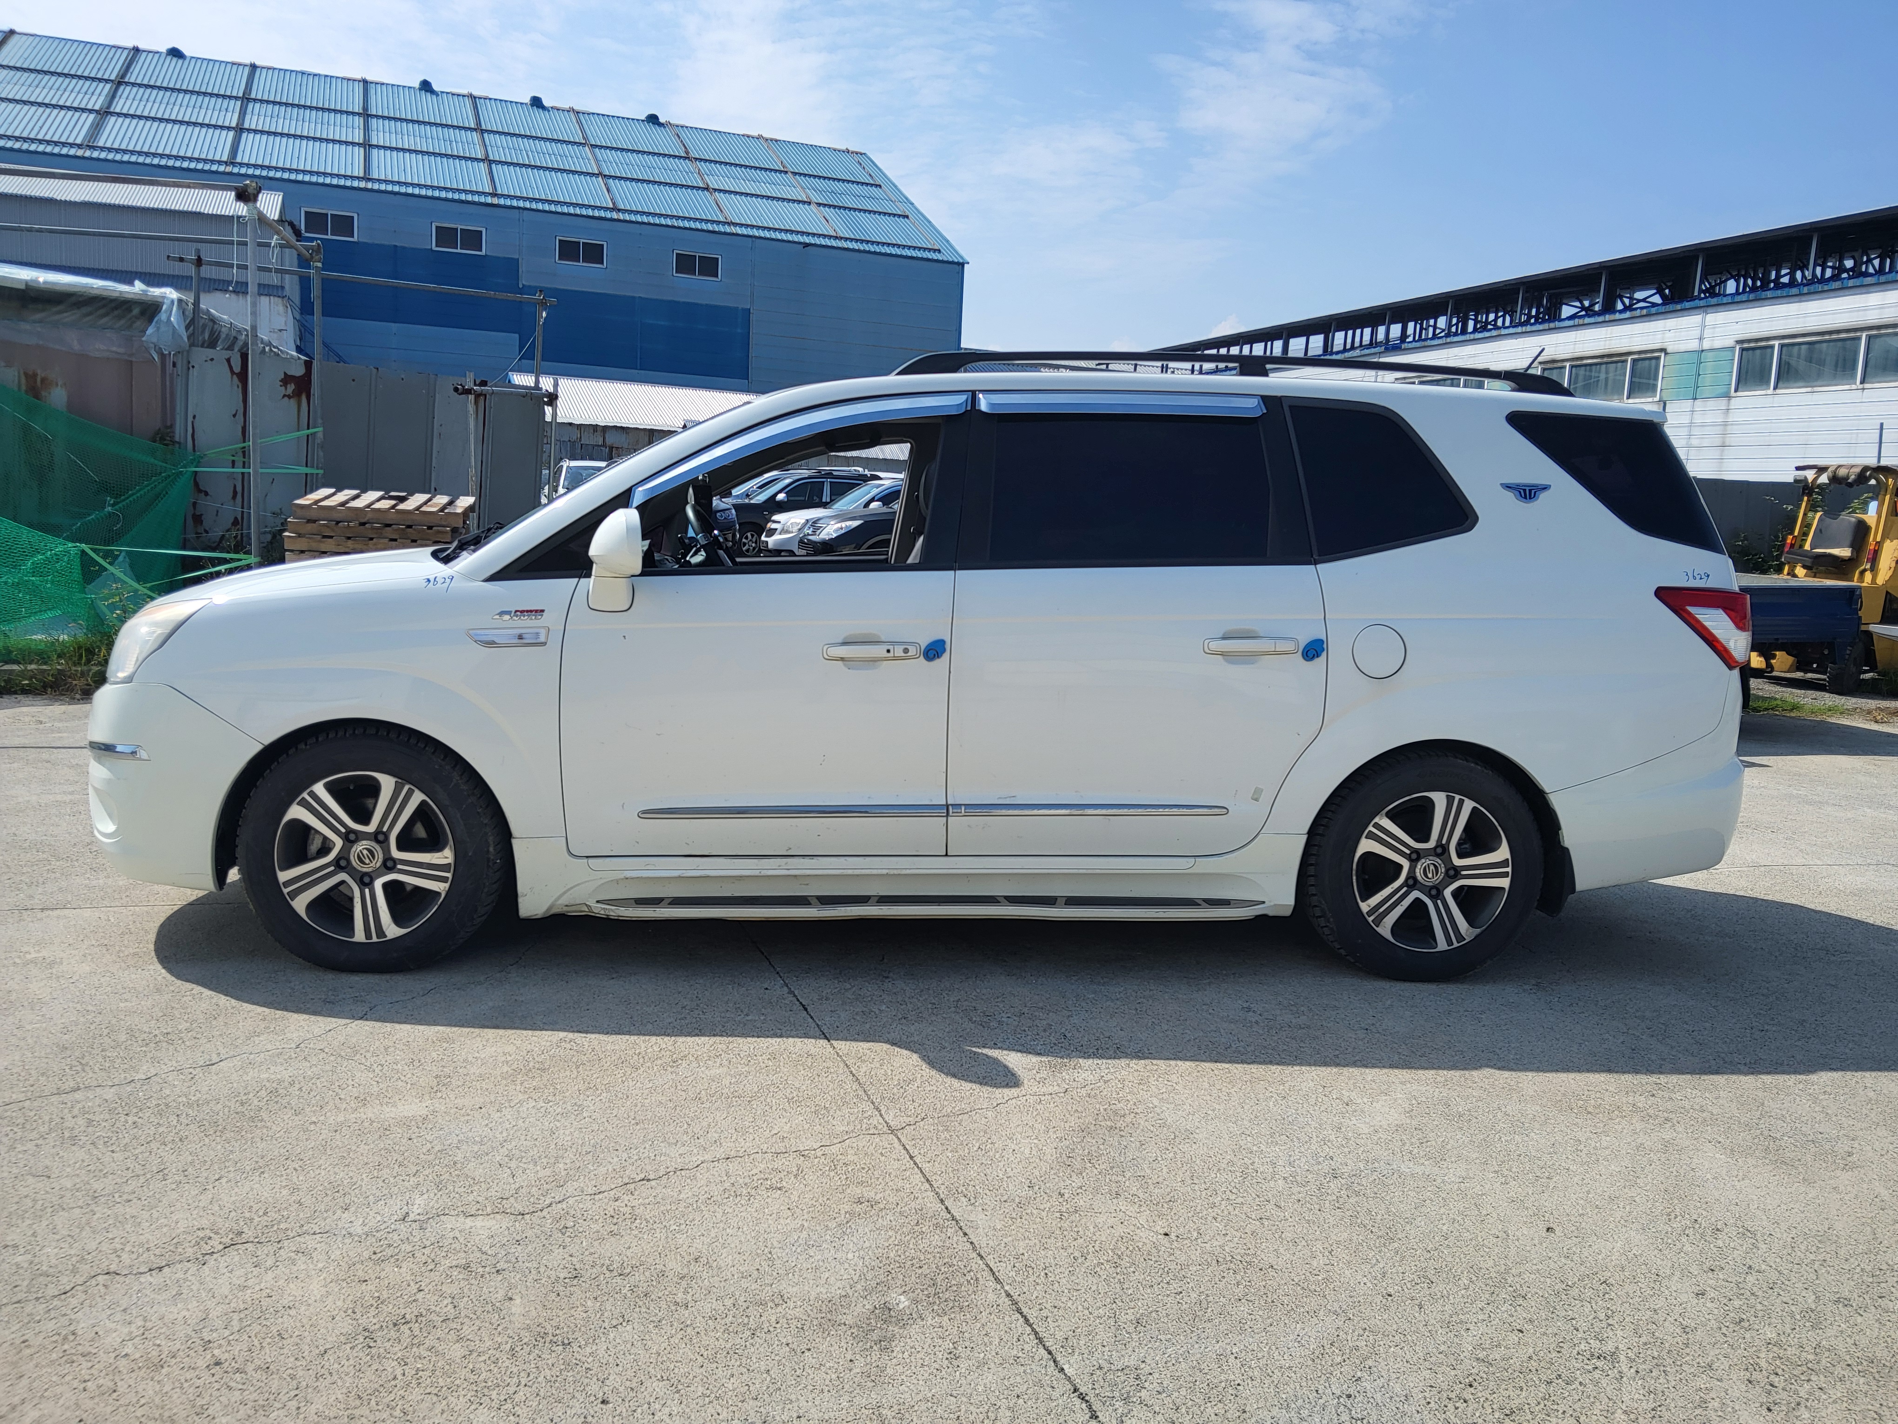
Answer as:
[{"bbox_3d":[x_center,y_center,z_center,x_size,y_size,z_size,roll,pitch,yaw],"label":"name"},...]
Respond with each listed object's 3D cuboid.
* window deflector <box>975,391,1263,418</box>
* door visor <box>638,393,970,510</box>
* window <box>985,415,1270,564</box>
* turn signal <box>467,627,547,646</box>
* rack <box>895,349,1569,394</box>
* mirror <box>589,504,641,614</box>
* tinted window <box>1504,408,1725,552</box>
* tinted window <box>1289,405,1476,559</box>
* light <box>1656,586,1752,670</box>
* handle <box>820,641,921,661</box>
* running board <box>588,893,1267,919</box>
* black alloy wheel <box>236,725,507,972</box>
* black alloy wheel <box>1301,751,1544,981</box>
[{"bbox_3d":[0.482,-0.864,4.004,0.810,0.078,0.040,0,-7,-5],"label":"window deflector"},{"bbox_3d":[-0.403,-0.721,3.906,0.930,0.370,0.060,1,-7,-6],"label":"door visor"},{"bbox_3d":[0.504,-0.623,3.987,0.810,0.445,0.040,1,-7,-6],"label":"window"},{"bbox_3d":[-1.173,-0.197,3.795,0.216,0.058,0.030,2,7,-1],"label":"turn signal"},{"bbox_3d":[0.861,-0.989,4.176,2.050,0.115,0.080,1,7,-5],"label":"rack"},{"bbox_3d":[-0.864,-0.392,3.703,0.140,0.275,0.240,1,7,-5],"label":"mirror"},{"bbox_3d":[1.963,-0.669,4.180,0.690,0.414,0.070,0,-13,-15],"label":"tinted window"},{"bbox_3d":[1.239,-0.648,4.042,0.523,0.464,0.050,1,-13,-8],"label":"tinted window"},{"bbox_3d":[2.252,-0.258,4.261,0.400,0.260,0.250,1,7,-5],"label":"light"},{"bbox_3d":[-0.207,-0.163,3.859,0.266,0.055,0.050,1,8,-6],"label":"handle"},{"bbox_3d":[-0.048,0.552,4.040,1.880,0.047,0.155,1,8,-5],"label":"running board"},{"bbox_3d":[-1.586,0.367,3.954,0.685,0.685,0.235,2,8,-4],"label":"black alloy wheel"},{"bbox_3d":[1.392,0.447,4.243,0.680,0.680,0.230,1,7,-5],"label":"black alloy wheel"}]

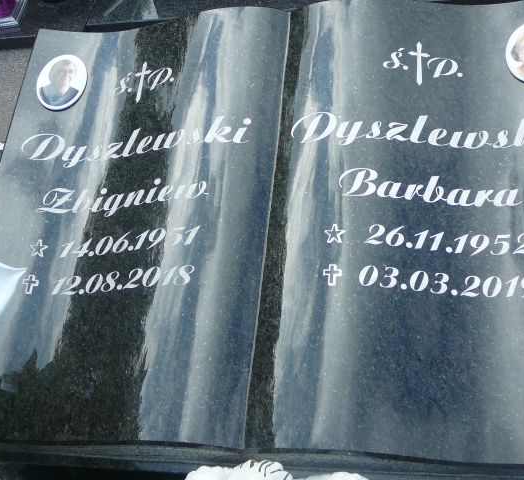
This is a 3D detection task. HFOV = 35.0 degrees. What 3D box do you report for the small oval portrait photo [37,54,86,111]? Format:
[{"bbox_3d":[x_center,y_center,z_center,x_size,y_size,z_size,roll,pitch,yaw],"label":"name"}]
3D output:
[{"bbox_3d":[-0.255,-0.201,1.060,0.063,0.008,0.085,4,64,3],"label":"small oval portrait photo"}]

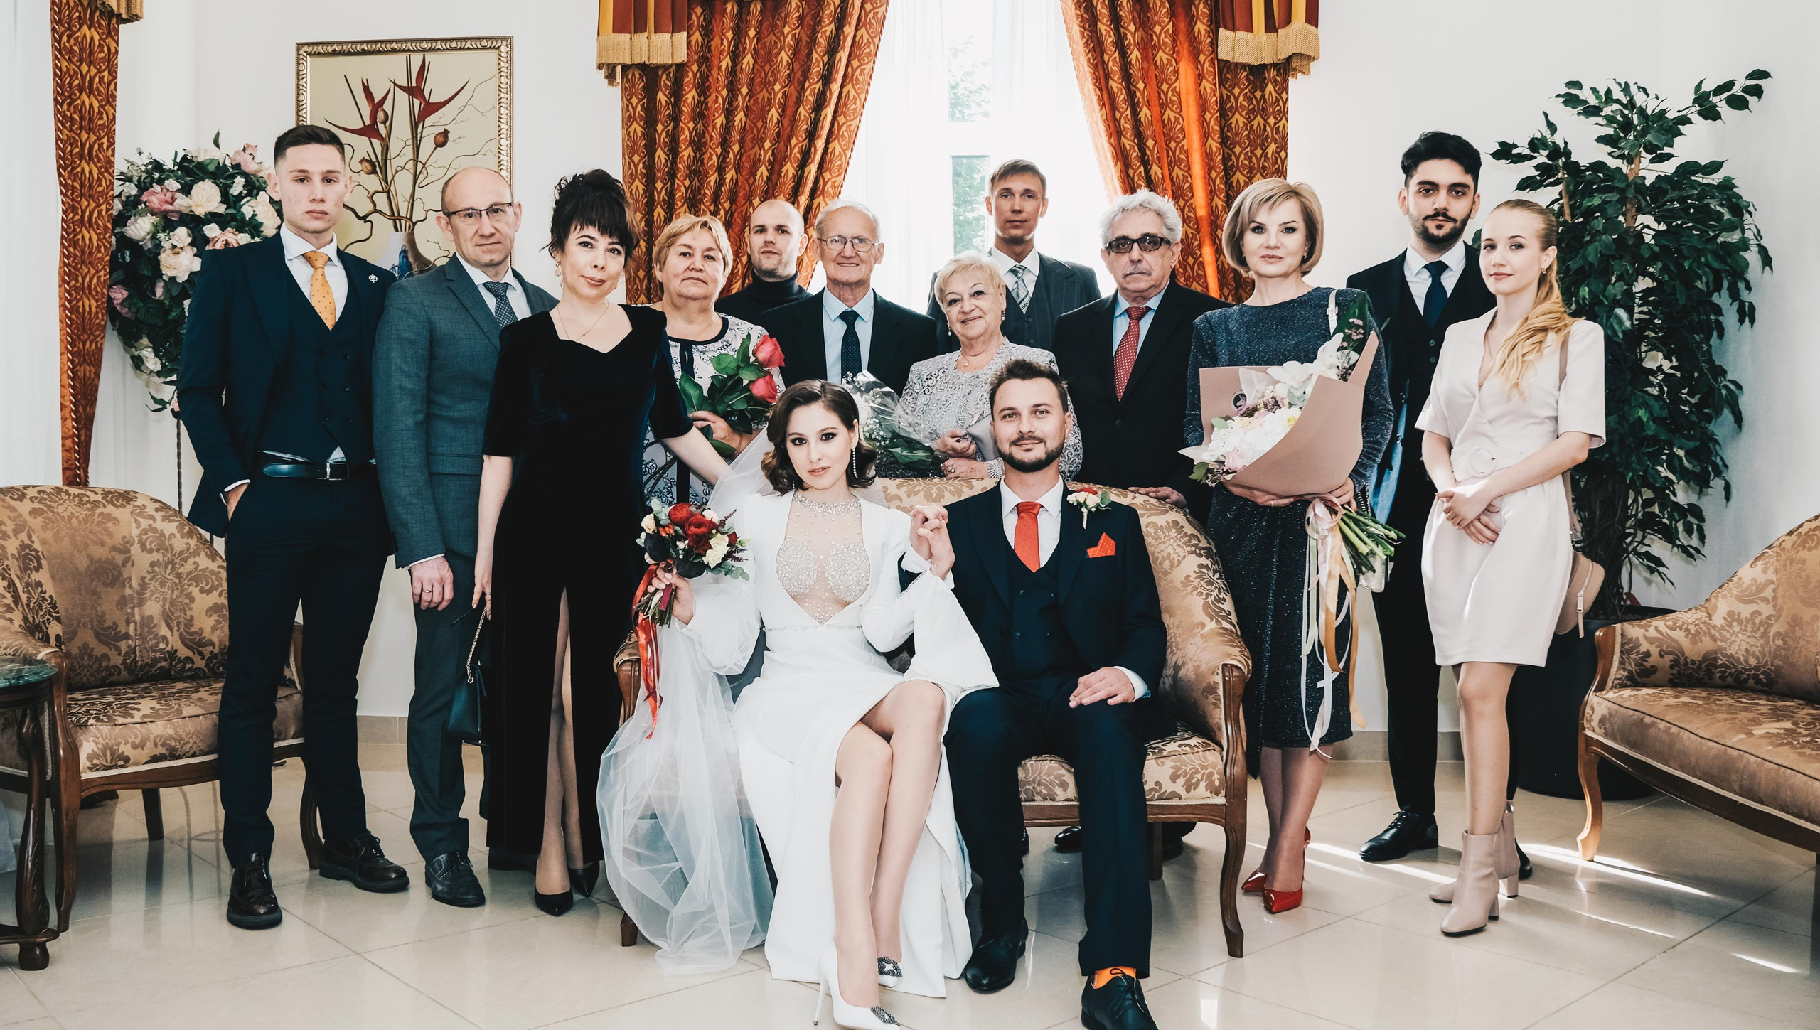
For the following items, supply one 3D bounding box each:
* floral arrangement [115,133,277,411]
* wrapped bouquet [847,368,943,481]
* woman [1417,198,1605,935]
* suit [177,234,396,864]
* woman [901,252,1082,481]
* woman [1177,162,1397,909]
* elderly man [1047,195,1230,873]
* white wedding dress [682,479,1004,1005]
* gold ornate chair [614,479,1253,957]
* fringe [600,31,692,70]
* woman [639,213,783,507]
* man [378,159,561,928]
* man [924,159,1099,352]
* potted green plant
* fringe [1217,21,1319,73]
[{"bbox_3d":[-2.540,-0.880,4.880,0.600,0.930,0.380,0,0,-14],"label":"floral arrangement"},{"bbox_3d":[-0.055,-0.235,3.500,0.320,0.330,0.270,0,0,0],"label":"wrapped bouquet"},{"bbox_3d":[1.400,0.090,3.180,0.440,1.655,0.360,0,0,38],"label":"woman"},{"bbox_3d":[-1.465,0.080,3.210,0.500,1.480,0.340,0,0,-40],"label":"suit"},{"bbox_3d":[0.223,0.100,3.720,0.520,1.640,0.360,0,0,9],"label":"woman"},{"bbox_3d":[0.915,0.050,3.330,0.520,1.735,0.440,0,0,19],"label":"woman"},{"bbox_3d":[0.585,0.035,3.680,0.520,1.750,0.380,0,0,14],"label":"elderly man"},{"bbox_3d":[-0.165,0.420,2.840,0.690,0.975,0.650,0,0,-6],"label":"white wedding dress"},{"bbox_3d":[0.060,0.415,3.210,1.370,1.000,0.740,0,0,4],"label":"gold ornate chair"},{"bbox_3d":[-1.020,-1.775,5.200,0.345,0.147,0.100,0,0,6],"label":"fringe"},{"bbox_3d":[-0.545,0.070,3.530,0.500,1.670,0.420,0,0,-3],"label":"woman"},{"bbox_3d":[-1.110,0.020,3.410,0.510,1.790,0.340,0,0,-34],"label":"man"},{"bbox_3d":[0.295,-0.030,3.900,0.520,1.910,0.330,0,0,3],"label":"man"},{"bbox_3d":[2.420,-0.280,4.620,0.950,2.410,0.900,0,0,23],"label":"potted green plant"},{"bbox_3d":[1.285,-1.685,4.950,0.360,0.155,0.150,0,0,4],"label":"fringe"}]

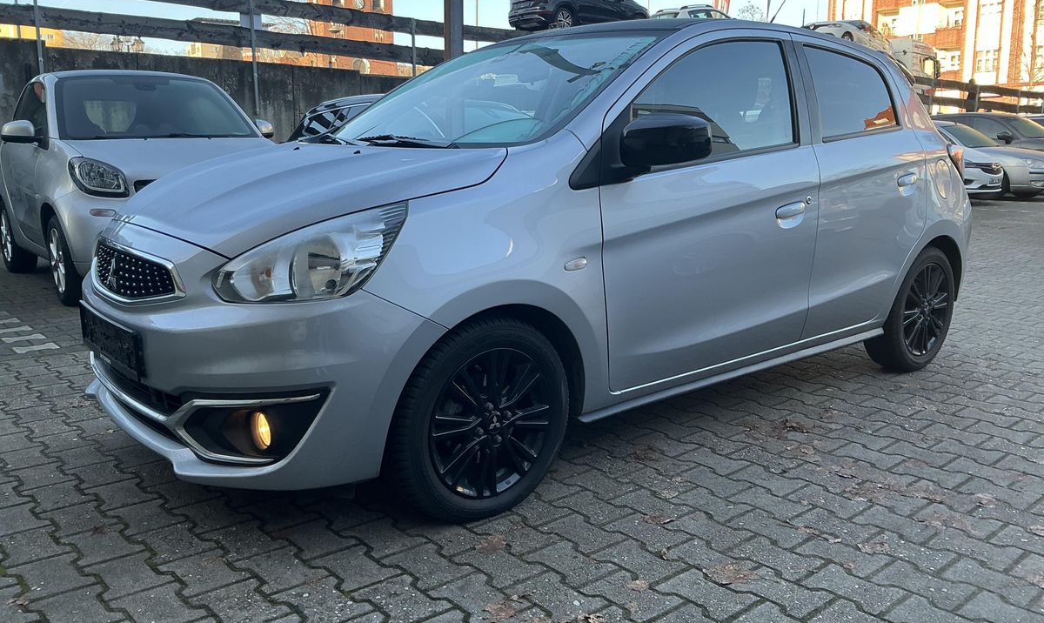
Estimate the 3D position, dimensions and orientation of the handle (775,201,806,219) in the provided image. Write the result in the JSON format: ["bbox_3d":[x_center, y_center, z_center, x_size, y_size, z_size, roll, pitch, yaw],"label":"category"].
[{"bbox_3d":[0.947,-0.359,2.945,0.190,0.050,0.050,-9,15,-38],"label":"handle"}]

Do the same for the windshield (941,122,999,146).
[{"bbox_3d":[8.375,-3.280,15.800,1.380,0.120,0.750,-9,45,-39],"label":"windshield"}]

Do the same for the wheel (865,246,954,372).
[{"bbox_3d":[1.777,-0.021,3.854,0.573,0.573,0.185,-9,15,-38],"label":"wheel"}]

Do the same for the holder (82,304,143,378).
[{"bbox_3d":[-1.173,0.074,2.387,0.030,0.125,0.530,-9,15,-38],"label":"holder"}]

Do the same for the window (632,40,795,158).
[{"bbox_3d":[0.647,-0.715,2.816,0.900,0.440,0.050,-9,-4,-38],"label":"window"}]

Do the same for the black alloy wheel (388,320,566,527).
[{"bbox_3d":[-0.122,0.291,2.337,0.573,0.573,0.185,-9,15,-38],"label":"black alloy wheel"}]

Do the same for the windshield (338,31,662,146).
[{"bbox_3d":[-0.130,-0.796,3.054,0.760,0.110,1.250,-44,33,-25],"label":"windshield"}]

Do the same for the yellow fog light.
[{"bbox_3d":[-0.631,0.291,2.046,0.050,0.095,0.095,-9,15,-38],"label":"yellow fog light"}]

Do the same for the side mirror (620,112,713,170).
[{"bbox_3d":[0.395,-0.486,2.395,0.160,0.155,0.220,-9,15,-38],"label":"side mirror"}]

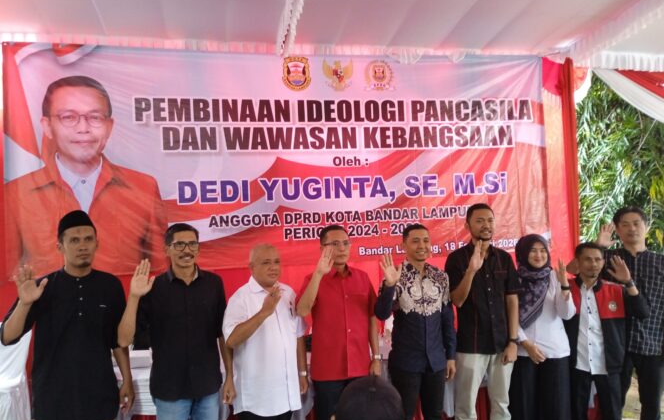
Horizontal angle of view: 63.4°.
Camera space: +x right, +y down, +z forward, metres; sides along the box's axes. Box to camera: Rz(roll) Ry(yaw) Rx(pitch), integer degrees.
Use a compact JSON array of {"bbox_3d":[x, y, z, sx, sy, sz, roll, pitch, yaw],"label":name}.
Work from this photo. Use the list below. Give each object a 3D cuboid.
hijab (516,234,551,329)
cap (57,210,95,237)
[{"bbox_3d":[1.279,0.454,3.410,0.250,0.590,0.270,-2,-1,-5],"label":"hijab"},{"bbox_3d":[-1.284,0.071,2.710,0.180,0.105,0.245,-1,-14,-40],"label":"cap"}]

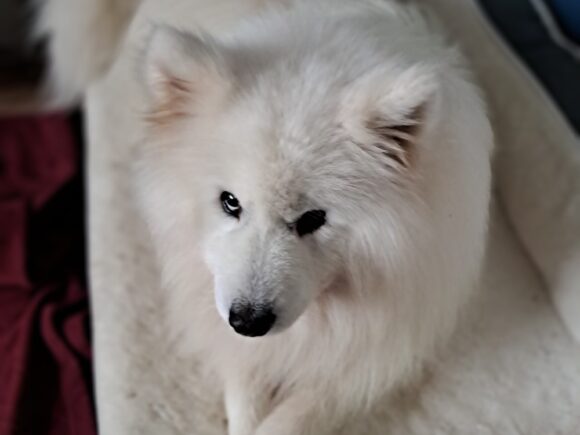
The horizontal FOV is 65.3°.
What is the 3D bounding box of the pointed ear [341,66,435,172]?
[{"bbox_3d":[0.092,-0.092,0.435,0.078,0.085,0.045,7,47,-31],"label":"pointed ear"}]

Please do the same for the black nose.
[{"bbox_3d":[-0.033,0.091,0.402,0.041,0.030,0.024,12,53,2],"label":"black nose"}]

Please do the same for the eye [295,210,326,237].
[{"bbox_3d":[0.019,0.006,0.425,0.029,0.022,0.016,-3,42,-14],"label":"eye"}]

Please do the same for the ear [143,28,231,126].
[{"bbox_3d":[-0.100,-0.136,0.443,0.078,0.085,0.045,7,50,32],"label":"ear"}]

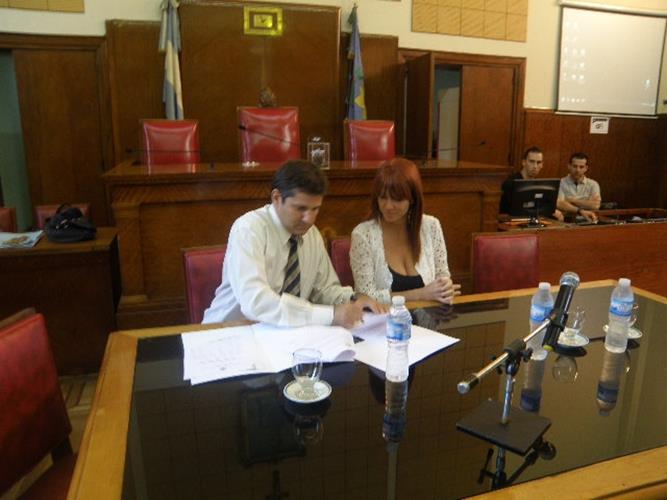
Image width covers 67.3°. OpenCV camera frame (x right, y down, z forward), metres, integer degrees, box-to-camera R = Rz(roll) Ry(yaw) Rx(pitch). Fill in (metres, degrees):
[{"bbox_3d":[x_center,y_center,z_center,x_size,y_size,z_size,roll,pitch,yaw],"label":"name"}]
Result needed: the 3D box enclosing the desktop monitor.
[{"bbox_3d":[1.526,-0.371,3.726,0.440,0.350,0.190,-4,13,-18],"label":"desktop monitor"}]

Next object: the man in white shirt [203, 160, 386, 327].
[{"bbox_3d":[-0.183,0.294,1.924,0.640,1.262,0.800,-6,15,-25],"label":"man in white shirt"}]

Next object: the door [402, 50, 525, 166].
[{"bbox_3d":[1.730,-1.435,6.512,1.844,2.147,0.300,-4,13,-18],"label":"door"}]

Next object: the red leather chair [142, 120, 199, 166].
[{"bbox_3d":[-1.468,-0.582,4.659,0.560,1.234,0.600,-4,13,-18],"label":"red leather chair"}]

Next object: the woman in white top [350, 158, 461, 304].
[{"bbox_3d":[0.282,0.274,2.040,0.500,1.262,0.720,-2,14,-13],"label":"woman in white top"}]

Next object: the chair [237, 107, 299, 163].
[{"bbox_3d":[-0.573,-0.709,4.936,0.620,1.363,0.620,-4,13,-18],"label":"chair"}]

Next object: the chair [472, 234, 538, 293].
[{"bbox_3d":[0.936,0.406,2.470,0.450,0.901,0.520,-3,13,-12],"label":"chair"}]

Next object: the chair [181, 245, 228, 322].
[{"bbox_3d":[-0.347,0.466,2.111,0.450,0.936,0.520,-6,14,-26],"label":"chair"}]

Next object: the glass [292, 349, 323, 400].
[{"bbox_3d":[-0.061,0.301,1.209,0.075,0.105,0.075,0,12,0],"label":"glass"}]

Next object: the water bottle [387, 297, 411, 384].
[{"bbox_3d":[0.165,0.224,1.250,0.063,0.215,0.063,1,14,0],"label":"water bottle"}]

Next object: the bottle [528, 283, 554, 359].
[{"bbox_3d":[0.594,0.199,1.410,0.063,0.215,0.063,-3,14,-18],"label":"bottle"}]

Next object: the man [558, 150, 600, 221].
[{"bbox_3d":[2.236,-0.249,4.605,0.540,1.266,0.700,2,12,7],"label":"man"}]

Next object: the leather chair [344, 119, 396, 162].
[{"bbox_3d":[0.471,-0.719,5.136,0.560,1.200,0.620,-3,14,-18],"label":"leather chair"}]

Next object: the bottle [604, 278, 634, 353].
[{"bbox_3d":[0.841,0.190,1.466,0.063,0.215,0.063,-3,14,-18],"label":"bottle"}]

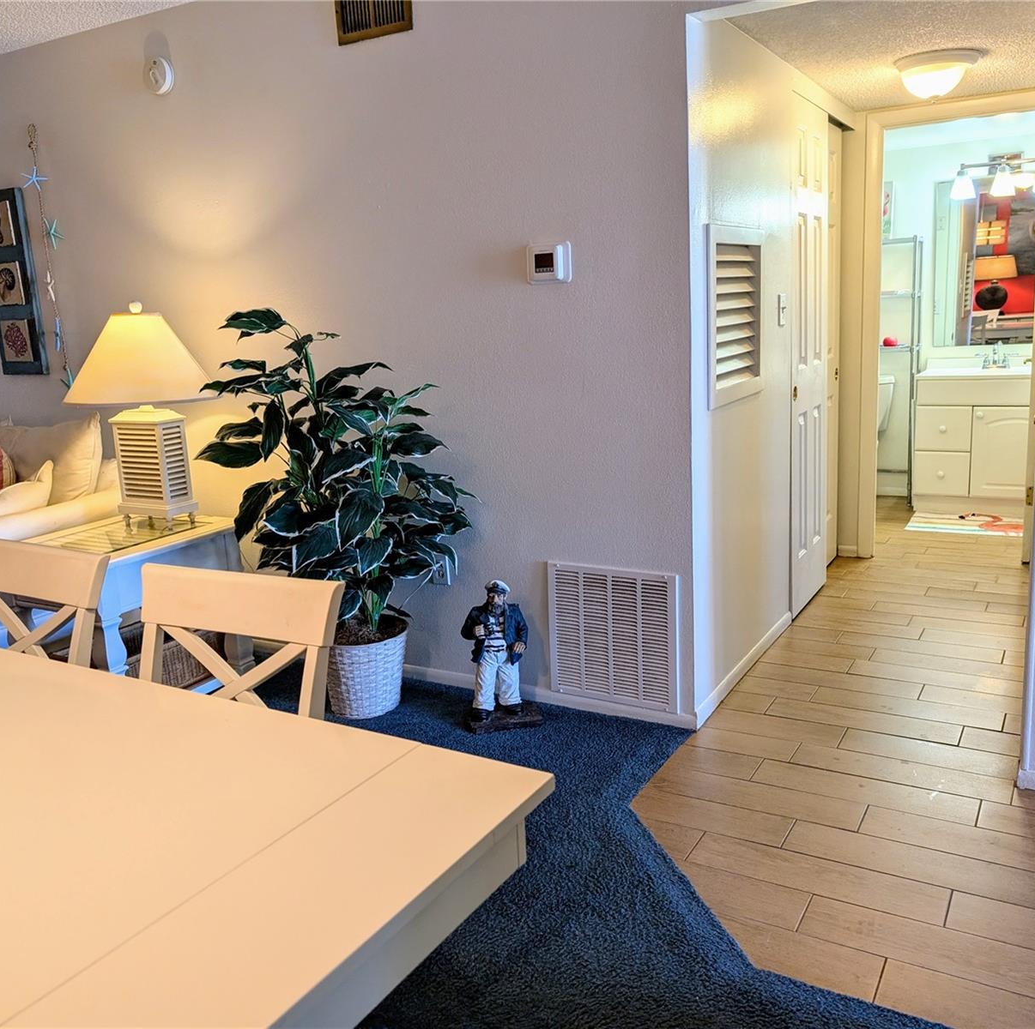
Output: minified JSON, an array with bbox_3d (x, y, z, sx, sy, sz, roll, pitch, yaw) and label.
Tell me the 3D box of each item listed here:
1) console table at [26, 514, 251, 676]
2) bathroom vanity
[{"bbox_3d":[-1.448,0.358,3.634,0.665,0.589,0.685,4,14,30],"label":"console table"},{"bbox_3d":[2.845,-0.450,5.718,0.786,0.846,0.464,4,14,30],"label":"bathroom vanity"}]

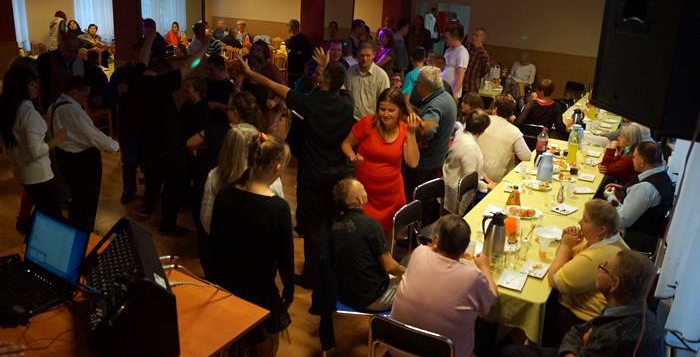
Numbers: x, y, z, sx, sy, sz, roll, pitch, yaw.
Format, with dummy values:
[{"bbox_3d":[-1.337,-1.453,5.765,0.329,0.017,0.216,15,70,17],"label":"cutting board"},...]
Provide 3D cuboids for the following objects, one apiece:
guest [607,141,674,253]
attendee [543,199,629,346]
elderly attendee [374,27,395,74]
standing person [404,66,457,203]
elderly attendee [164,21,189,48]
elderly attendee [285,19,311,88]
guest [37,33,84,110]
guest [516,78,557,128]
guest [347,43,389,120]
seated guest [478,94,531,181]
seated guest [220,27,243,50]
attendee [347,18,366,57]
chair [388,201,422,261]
[{"bbox_3d":[2.498,0.287,4.686,0.740,1.300,0.520,15,24,29],"label":"guest"},{"bbox_3d":[1.566,0.751,3.366,0.720,1.270,0.520,15,24,29],"label":"attendee"},{"bbox_3d":[0.556,-1.661,8.910,0.480,1.747,0.360,-4,22,-17],"label":"elderly attendee"},{"bbox_3d":[0.649,-0.157,4.696,0.500,1.690,0.500,10,22,17],"label":"standing person"},{"bbox_3d":[-3.670,-2.588,11.039,0.500,1.250,0.600,-8,24,-28],"label":"elderly attendee"},{"bbox_3d":[-0.821,-1.494,7.910,0.350,1.738,0.500,-2,22,-14],"label":"elderly attendee"},{"bbox_3d":[-2.962,-0.722,5.695,0.550,1.654,0.400,-4,22,-19],"label":"guest"},{"bbox_3d":[2.518,-0.596,7.011,0.520,1.300,0.750,15,24,29],"label":"guest"},{"bbox_3d":[0.145,-0.600,5.710,0.500,1.739,0.330,3,21,0],"label":"guest"},{"bbox_3d":[1.485,-0.164,5.453,0.750,1.250,0.520,-11,25,-32],"label":"seated guest"},{"bbox_3d":[-2.700,-2.783,12.042,0.480,1.280,0.750,3,21,0],"label":"seated guest"},{"bbox_3d":[0.093,-1.514,8.020,0.500,1.792,0.350,17,25,32],"label":"attendee"},{"bbox_3d":[0.625,0.675,4.086,0.520,0.820,0.460,15,24,29],"label":"chair"}]

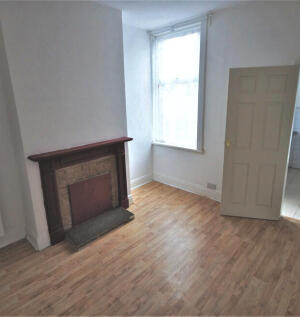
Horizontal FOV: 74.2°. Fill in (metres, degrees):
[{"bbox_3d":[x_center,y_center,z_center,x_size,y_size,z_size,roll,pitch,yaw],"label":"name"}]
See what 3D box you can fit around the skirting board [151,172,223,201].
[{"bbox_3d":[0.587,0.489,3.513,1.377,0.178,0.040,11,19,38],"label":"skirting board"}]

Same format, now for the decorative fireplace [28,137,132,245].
[{"bbox_3d":[-0.766,0.361,2.591,1.283,1.080,0.190,-14,20,-38],"label":"decorative fireplace"}]

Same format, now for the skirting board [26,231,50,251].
[{"bbox_3d":[-1.348,0.949,2.375,0.321,0.140,0.137,11,19,38],"label":"skirting board"}]

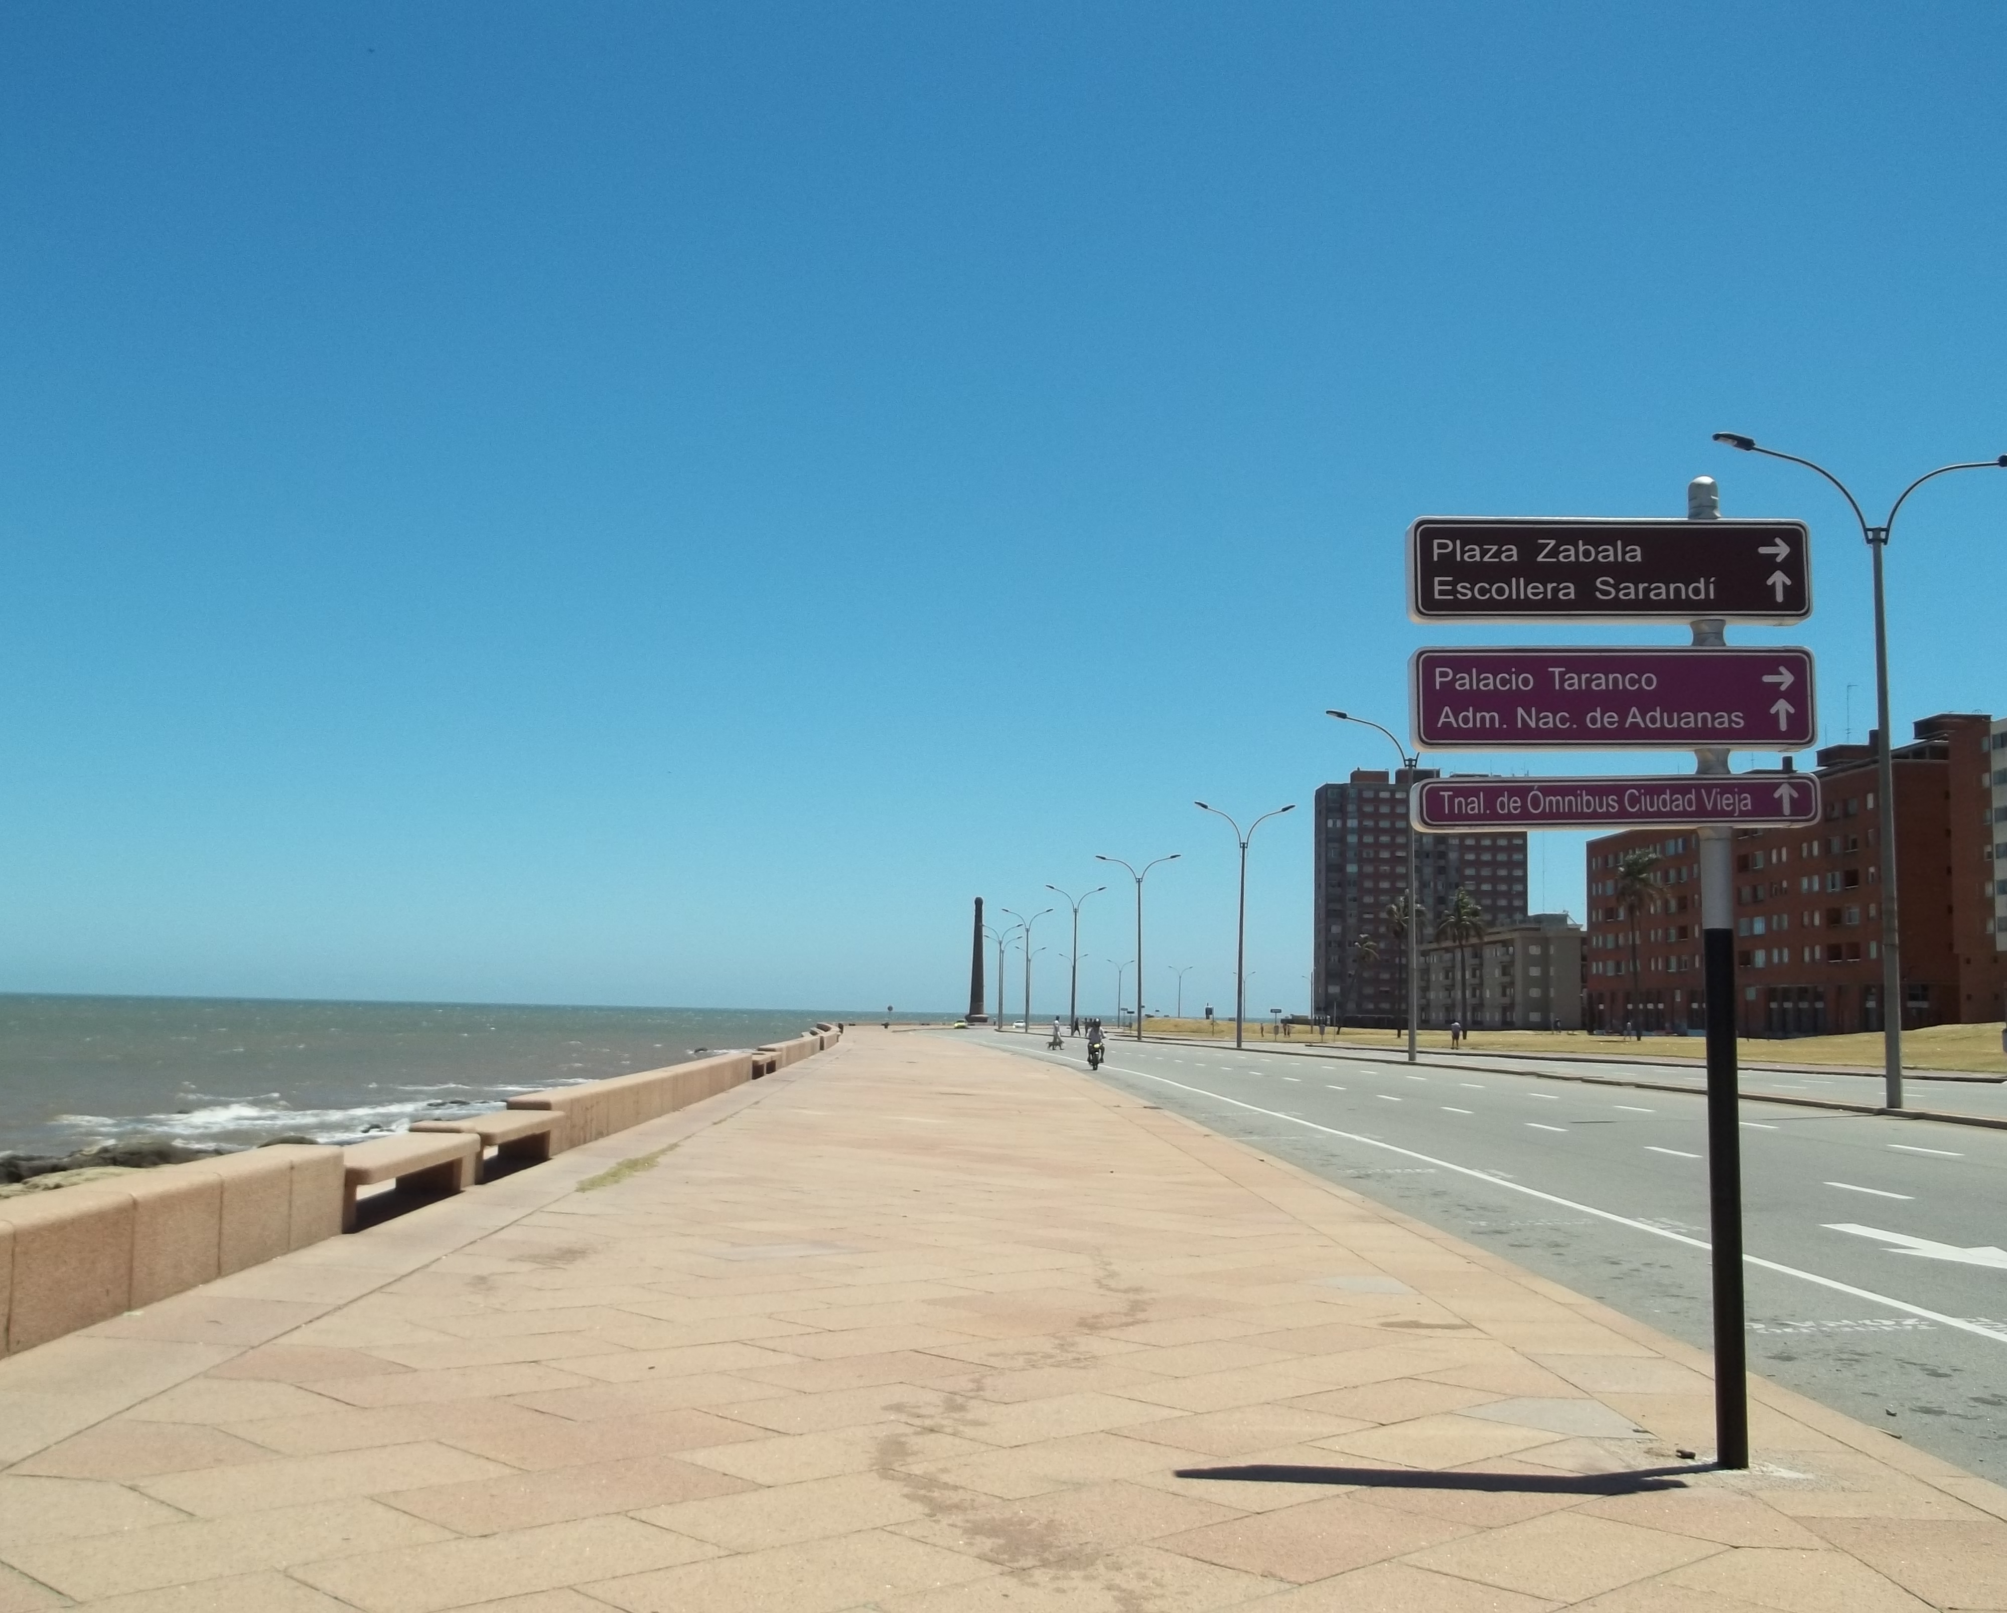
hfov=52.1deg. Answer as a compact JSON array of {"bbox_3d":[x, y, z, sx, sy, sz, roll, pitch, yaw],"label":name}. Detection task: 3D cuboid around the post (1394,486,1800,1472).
[{"bbox_3d":[2.263,0.567,7.584,1.500,3.640,0.130,2,-6,-4],"label":"post"}]

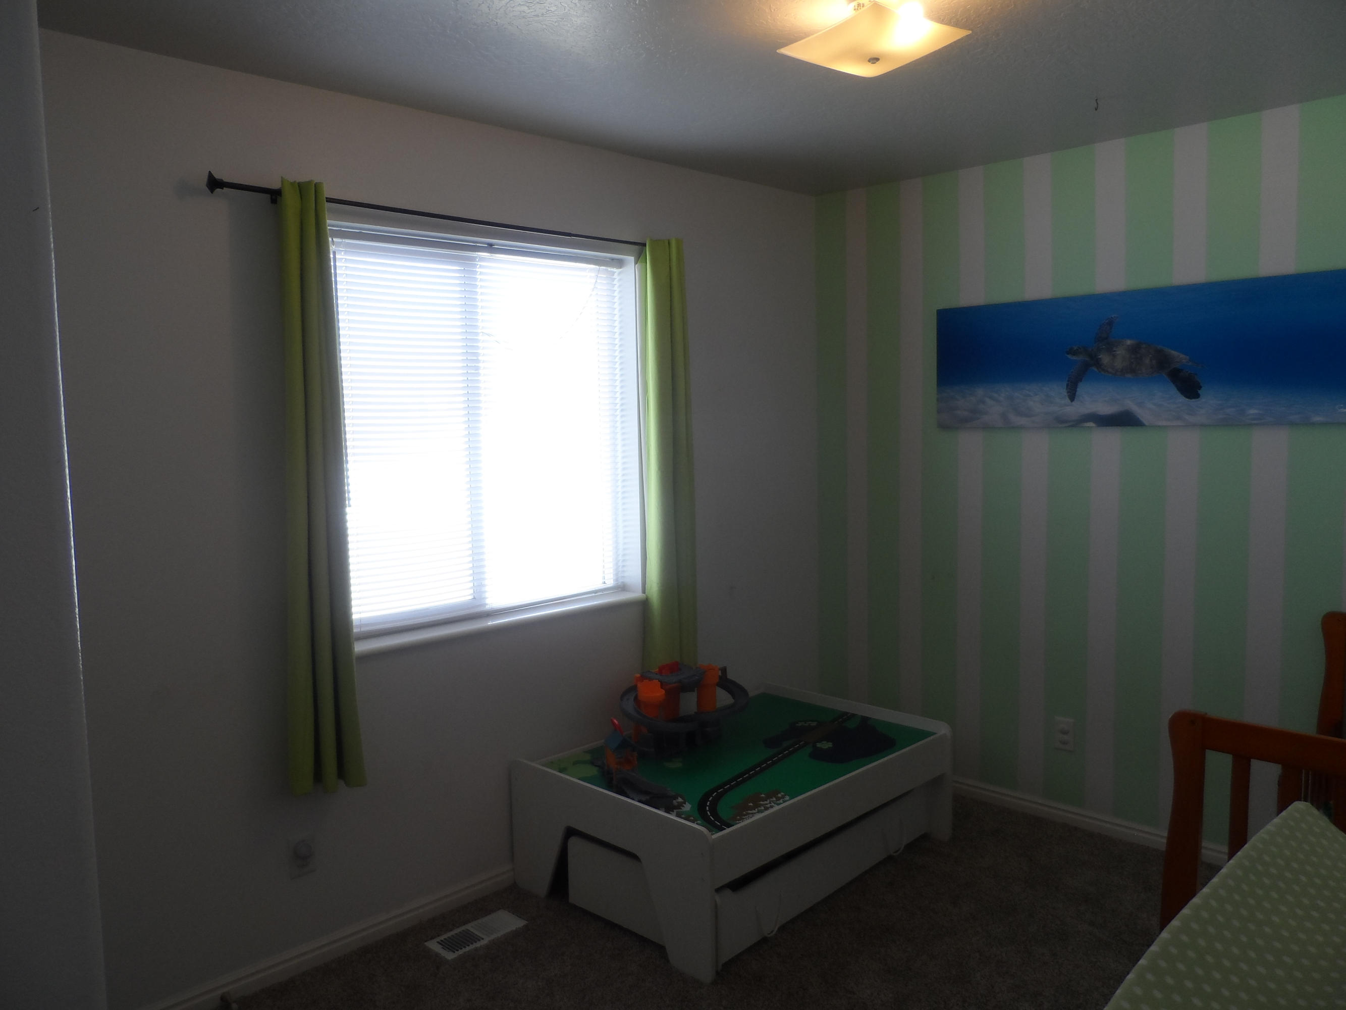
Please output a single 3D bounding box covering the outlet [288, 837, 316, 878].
[{"bbox_3d":[-1.069,1.020,2.701,0.073,0.116,0.022,-6,7,-41],"label":"outlet"}]

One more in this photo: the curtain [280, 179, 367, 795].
[{"bbox_3d":[-0.998,-0.030,2.606,0.190,1.670,0.105,-6,7,-41],"label":"curtain"}]

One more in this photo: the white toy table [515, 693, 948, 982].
[{"bbox_3d":[0.241,1.032,3.281,1.287,0.432,0.894,-6,7,-44],"label":"white toy table"}]

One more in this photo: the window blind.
[{"bbox_3d":[-0.597,-0.237,3.121,1.150,1.225,0.050,-6,7,-41],"label":"window blind"}]

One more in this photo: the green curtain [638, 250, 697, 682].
[{"bbox_3d":[-0.005,-0.122,3.494,0.170,1.685,0.105,-6,7,-41],"label":"green curtain"}]

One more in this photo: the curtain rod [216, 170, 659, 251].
[{"bbox_3d":[-0.590,-0.879,2.920,1.600,0.060,0.085,-6,7,-41],"label":"curtain rod"}]

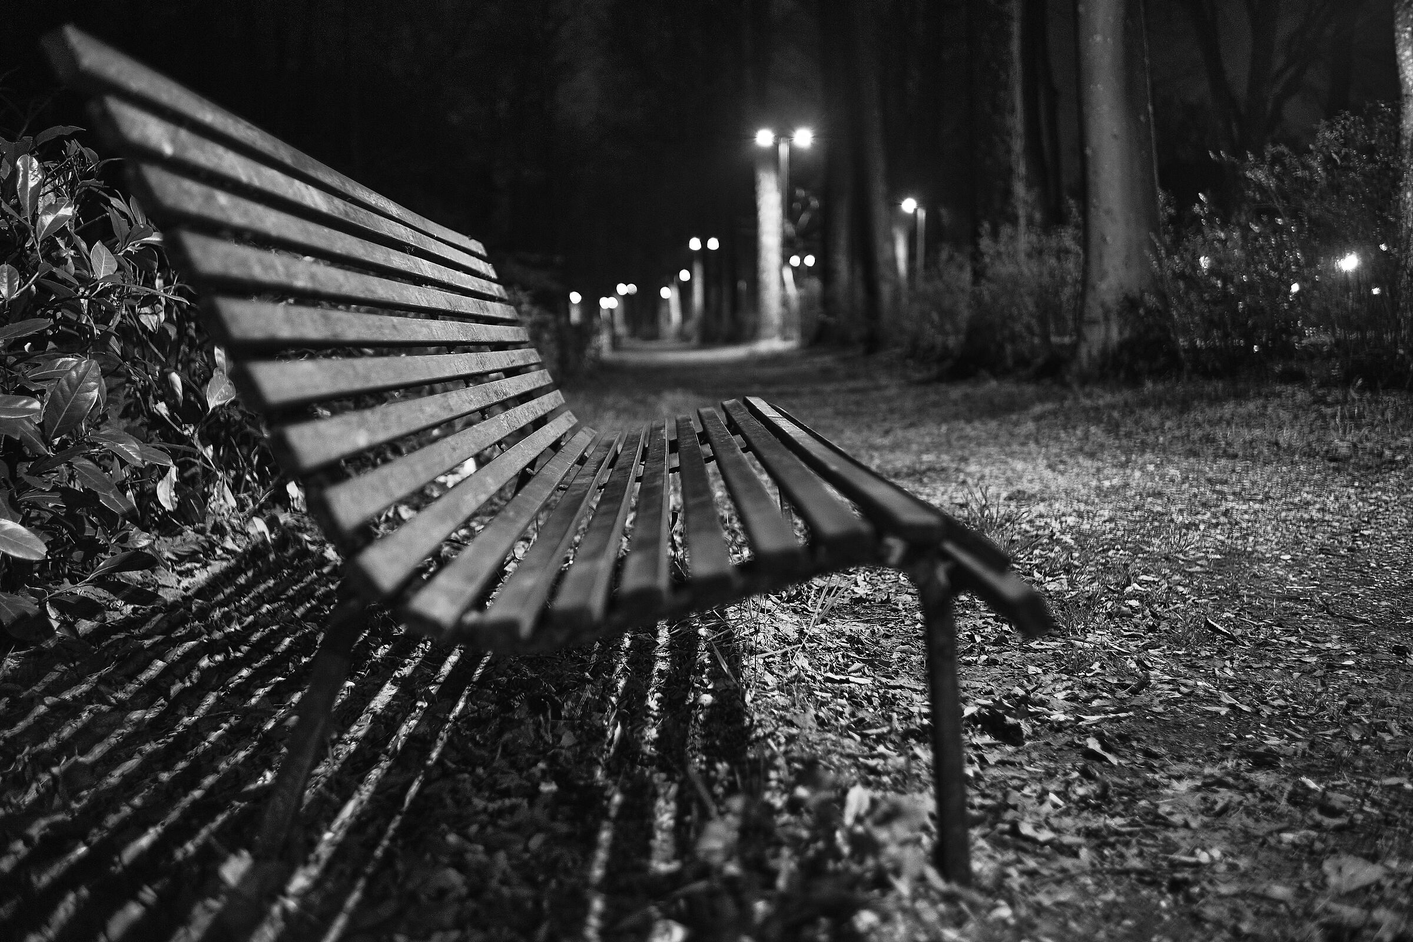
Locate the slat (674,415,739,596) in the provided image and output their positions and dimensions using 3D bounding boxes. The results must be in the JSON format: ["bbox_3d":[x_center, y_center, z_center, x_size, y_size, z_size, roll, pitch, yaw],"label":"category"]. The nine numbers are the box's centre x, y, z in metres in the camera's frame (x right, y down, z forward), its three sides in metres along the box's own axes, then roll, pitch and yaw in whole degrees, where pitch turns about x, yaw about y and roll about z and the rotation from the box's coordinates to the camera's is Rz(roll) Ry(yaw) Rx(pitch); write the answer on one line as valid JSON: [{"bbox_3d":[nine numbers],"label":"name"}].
[{"bbox_3d":[-0.027,-0.014,2.475,0.039,0.025,2.530,-8,6,-1],"label":"slat"}]

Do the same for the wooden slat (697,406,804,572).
[{"bbox_3d":[0.029,-0.038,2.474,0.039,0.025,2.530,-6,6,-1],"label":"wooden slat"}]

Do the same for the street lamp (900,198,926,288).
[{"bbox_3d":[5.934,-5.457,39.684,0.600,4.500,0.300,-1,5,-1],"label":"street lamp"}]

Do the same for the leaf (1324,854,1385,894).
[{"bbox_3d":[0.787,0.490,1.671,0.075,0.018,0.065,2,6,23],"label":"leaf"}]

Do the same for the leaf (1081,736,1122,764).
[{"bbox_3d":[0.614,0.434,2.131,0.025,0.026,0.062,-5,7,-40],"label":"leaf"}]

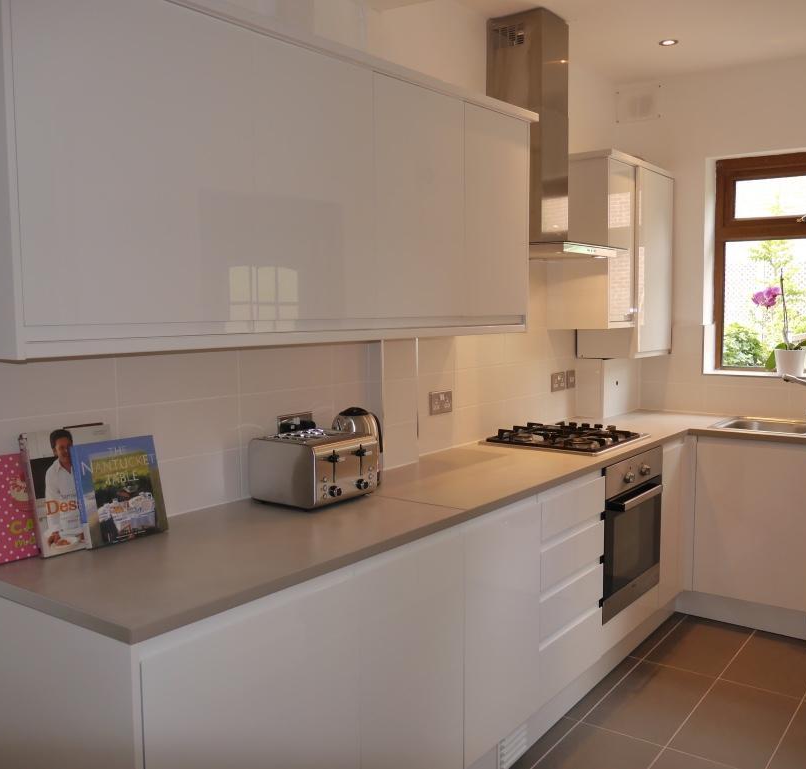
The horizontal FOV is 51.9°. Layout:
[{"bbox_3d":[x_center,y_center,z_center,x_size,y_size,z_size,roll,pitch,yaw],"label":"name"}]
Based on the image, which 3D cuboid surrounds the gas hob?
[{"bbox_3d":[0.676,0.205,3.408,0.510,0.050,0.595,3,6,36],"label":"gas hob"}]

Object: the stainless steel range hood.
[{"bbox_3d":[0.572,-0.971,3.252,0.460,0.935,0.575,3,6,37],"label":"stainless steel range hood"}]

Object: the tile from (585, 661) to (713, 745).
[{"bbox_3d":[0.934,1.177,3.091,0.300,0.010,0.615,3,6,36],"label":"tile"}]

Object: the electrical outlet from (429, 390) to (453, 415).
[{"bbox_3d":[0.152,0.069,3.153,0.012,0.086,0.146,3,6,37],"label":"electrical outlet"}]

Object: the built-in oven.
[{"bbox_3d":[0.716,0.569,3.450,0.570,0.595,0.595,3,6,36],"label":"built-in oven"}]

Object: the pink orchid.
[{"bbox_3d":[1.824,-0.437,4.160,0.090,0.110,0.120,-5,6,-40],"label":"pink orchid"}]

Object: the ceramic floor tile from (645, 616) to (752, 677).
[{"bbox_3d":[1.294,1.130,3.586,0.300,0.010,0.603,3,6,36],"label":"ceramic floor tile"}]

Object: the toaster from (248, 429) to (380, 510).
[{"bbox_3d":[-0.249,0.231,2.372,0.262,0.178,0.270,3,6,38],"label":"toaster"}]

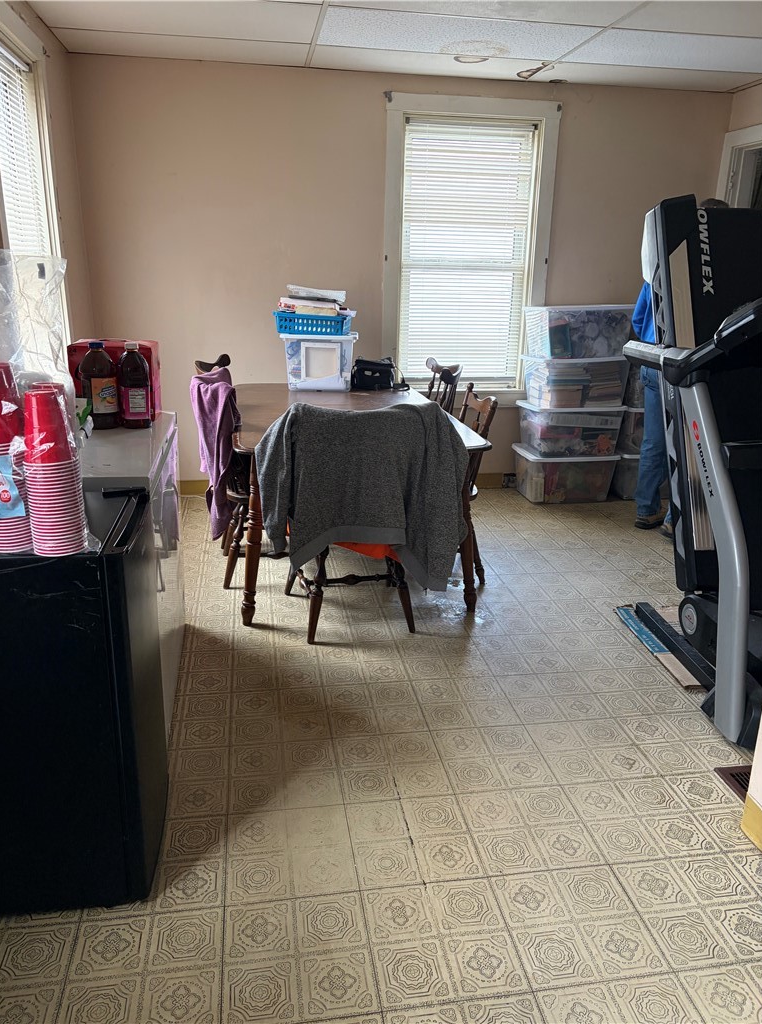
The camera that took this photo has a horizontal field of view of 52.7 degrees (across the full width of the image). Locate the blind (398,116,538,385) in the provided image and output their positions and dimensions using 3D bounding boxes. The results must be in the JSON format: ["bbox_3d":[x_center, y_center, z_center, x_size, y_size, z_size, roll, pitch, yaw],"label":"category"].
[{"bbox_3d":[0.512,-1.548,4.683,0.780,1.490,0.050,-2,18,-9],"label":"blind"}]

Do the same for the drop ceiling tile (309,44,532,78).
[{"bbox_3d":[0.253,-2.370,4.054,1.225,0.018,0.445,-2,18,-9],"label":"drop ceiling tile"}]

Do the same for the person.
[{"bbox_3d":[1.649,-0.732,4.101,0.480,1.740,0.480,-4,18,-16],"label":"person"}]

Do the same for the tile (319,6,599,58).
[{"bbox_3d":[0.339,-2.216,3.567,1.225,0.018,0.598,-2,18,-9],"label":"tile"}]

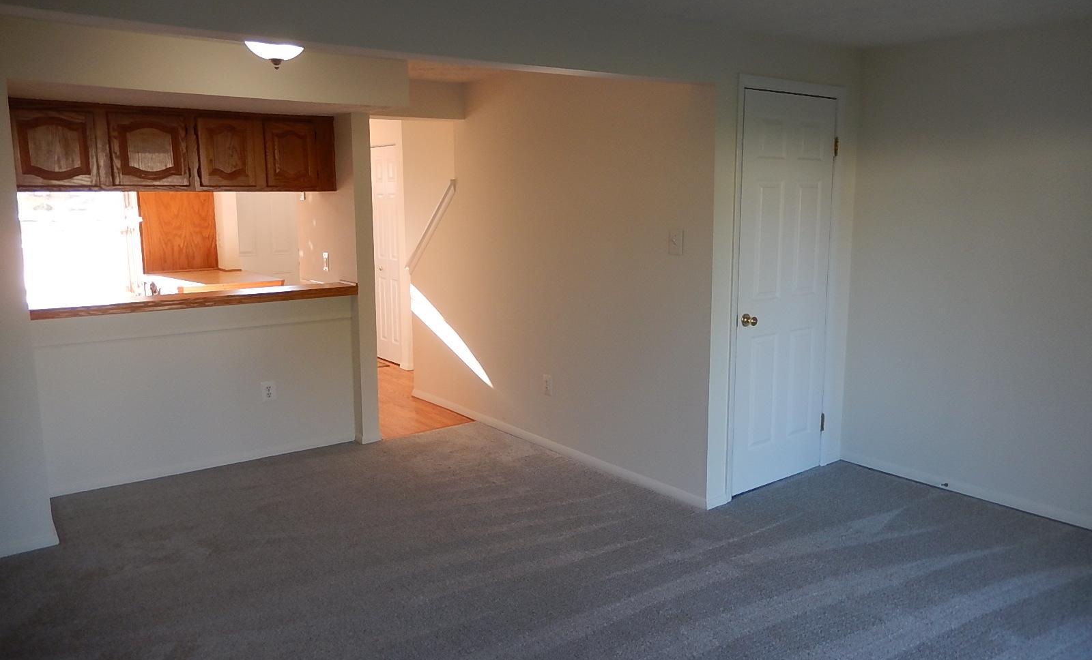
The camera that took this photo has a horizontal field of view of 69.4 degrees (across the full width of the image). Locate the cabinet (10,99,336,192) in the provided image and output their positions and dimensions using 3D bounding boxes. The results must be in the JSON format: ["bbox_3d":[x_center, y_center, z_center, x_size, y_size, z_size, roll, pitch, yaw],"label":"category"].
[{"bbox_3d":[-2.122,-1.038,4.594,1.735,0.462,0.325,-7,11,-36],"label":"cabinet"}]

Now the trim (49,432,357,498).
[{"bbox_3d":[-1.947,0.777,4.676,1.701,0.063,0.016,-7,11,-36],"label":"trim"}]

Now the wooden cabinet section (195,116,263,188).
[{"bbox_3d":[-1.929,-1.057,4.735,0.388,0.406,0.310,-7,11,-36],"label":"wooden cabinet section"}]

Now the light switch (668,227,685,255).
[{"bbox_3d":[0.639,-0.434,3.884,0.013,0.120,0.078,-7,11,-36],"label":"light switch"}]

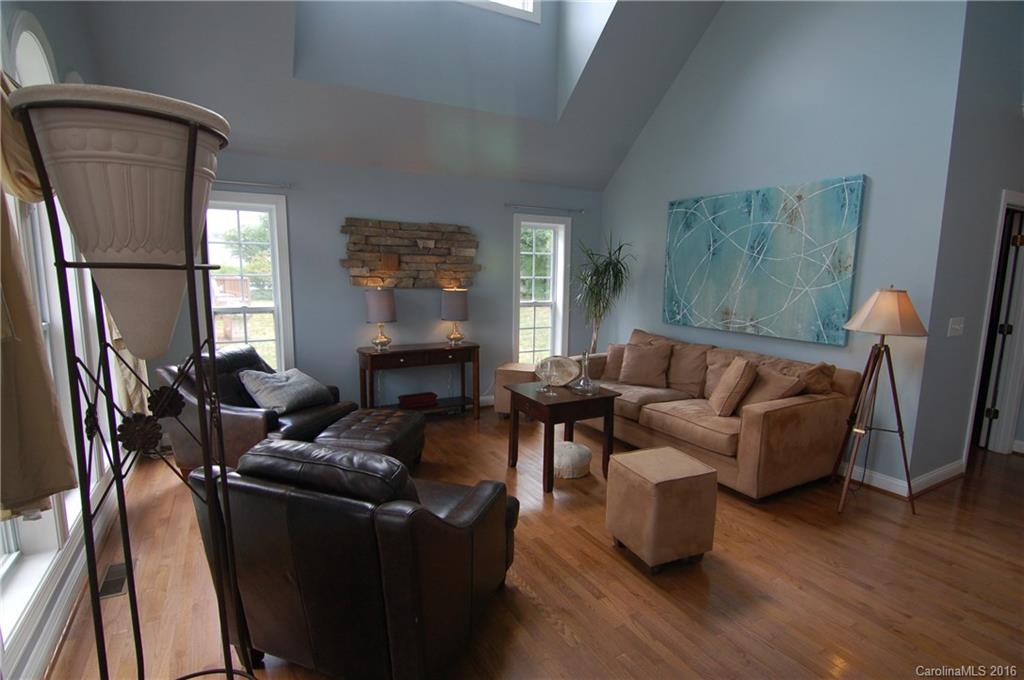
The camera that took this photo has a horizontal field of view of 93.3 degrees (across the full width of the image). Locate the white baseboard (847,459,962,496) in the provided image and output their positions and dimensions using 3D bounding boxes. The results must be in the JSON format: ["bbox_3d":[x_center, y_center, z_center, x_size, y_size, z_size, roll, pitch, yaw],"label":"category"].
[{"bbox_3d":[2.942,0.961,3.599,0.820,0.116,0.402,-4,9,-30],"label":"white baseboard"}]

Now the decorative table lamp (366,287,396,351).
[{"bbox_3d":[-1.205,-0.183,4.462,0.265,0.578,0.265,-4,9,-30],"label":"decorative table lamp"}]

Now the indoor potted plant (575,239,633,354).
[{"bbox_3d":[0.938,-0.199,5.432,0.623,1.892,0.623,-4,10,-31],"label":"indoor potted plant"}]

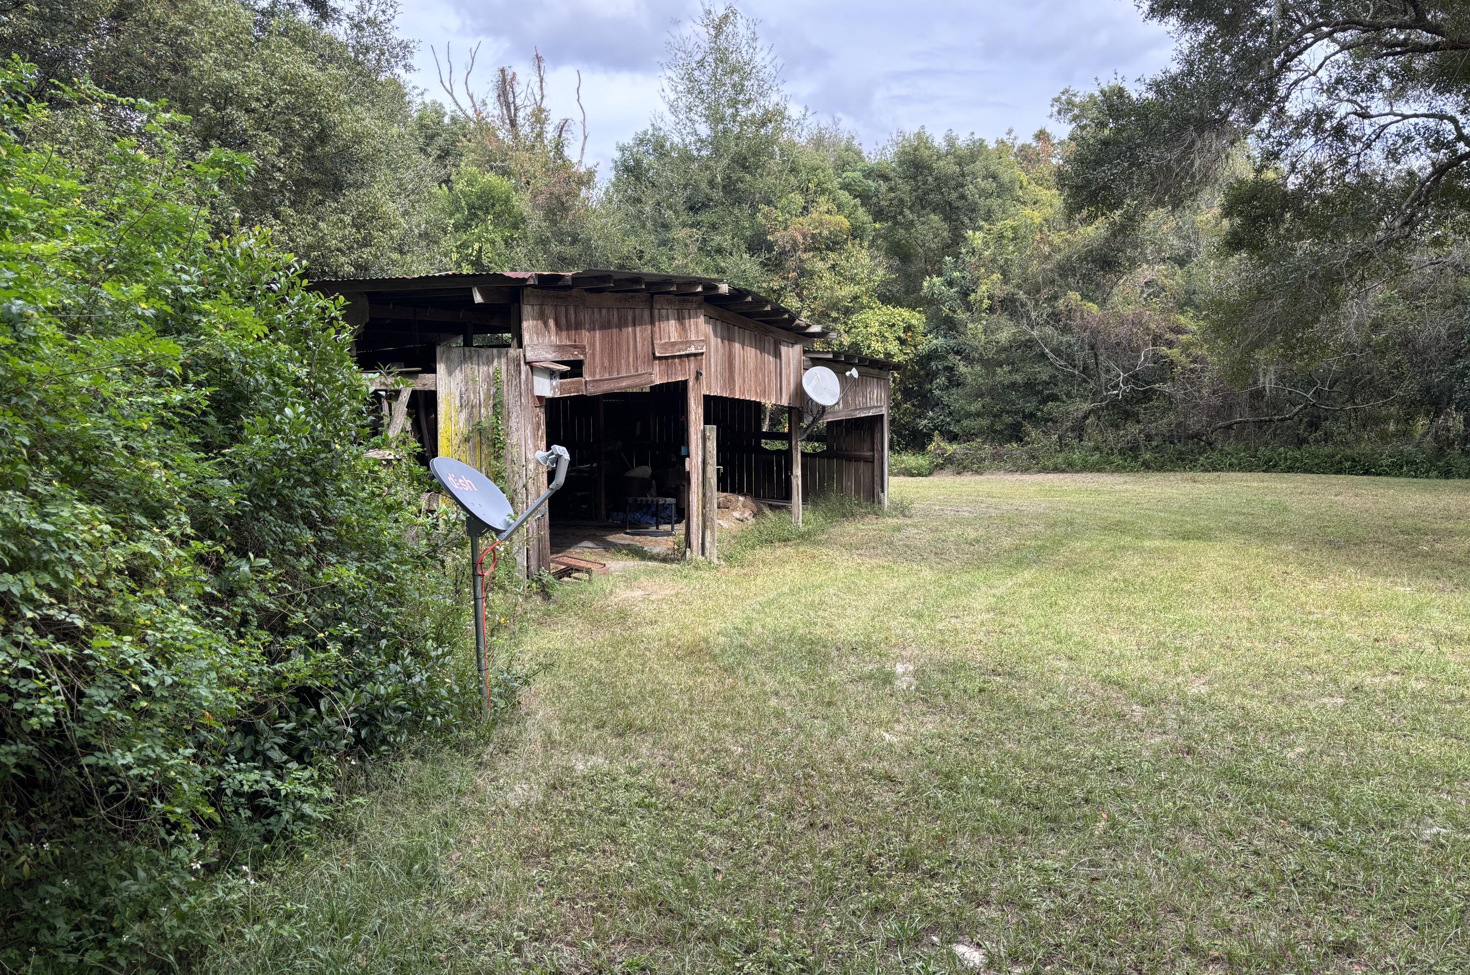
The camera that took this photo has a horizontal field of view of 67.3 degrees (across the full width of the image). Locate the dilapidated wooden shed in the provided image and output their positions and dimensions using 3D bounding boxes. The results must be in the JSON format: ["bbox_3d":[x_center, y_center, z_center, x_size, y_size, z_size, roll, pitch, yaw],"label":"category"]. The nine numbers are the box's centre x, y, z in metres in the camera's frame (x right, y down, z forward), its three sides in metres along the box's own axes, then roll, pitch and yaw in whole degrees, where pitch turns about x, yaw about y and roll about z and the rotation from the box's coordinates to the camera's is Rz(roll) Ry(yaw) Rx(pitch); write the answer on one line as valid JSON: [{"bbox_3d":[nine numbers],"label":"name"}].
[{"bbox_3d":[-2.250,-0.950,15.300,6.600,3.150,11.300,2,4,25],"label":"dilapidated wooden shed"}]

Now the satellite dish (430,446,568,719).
[{"bbox_3d":[-1.245,0.490,5.860,0.770,1.460,0.520,1,4,17],"label":"satellite dish"}]

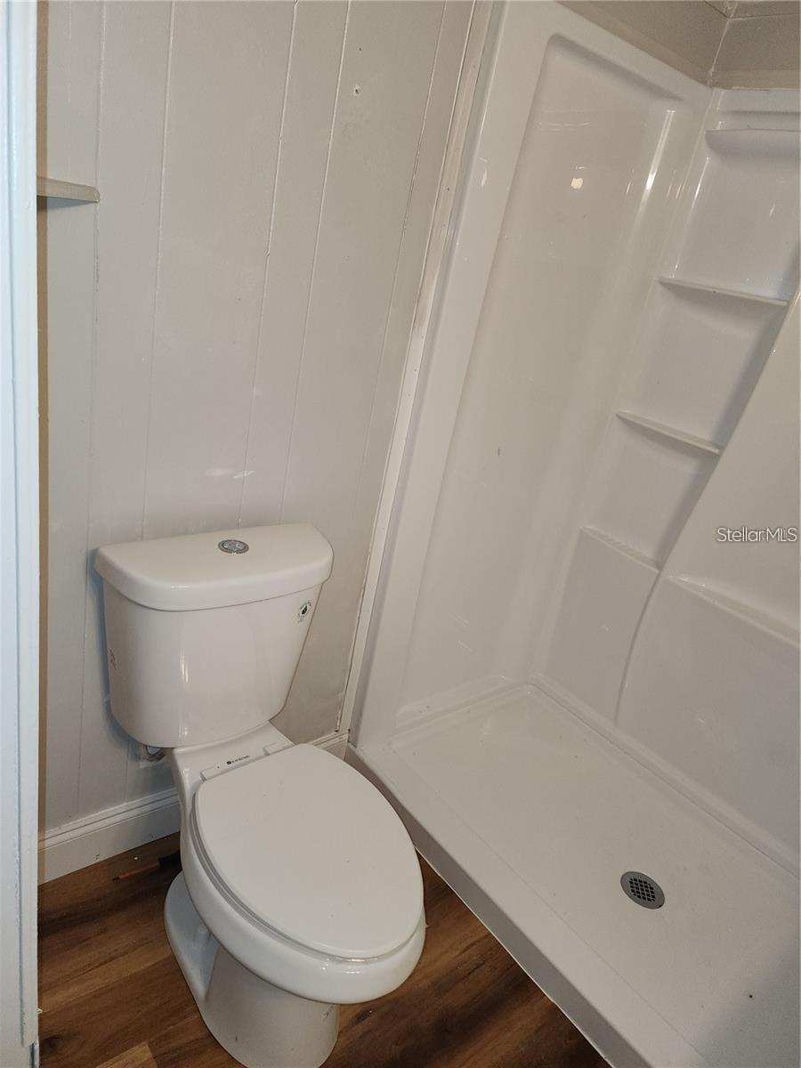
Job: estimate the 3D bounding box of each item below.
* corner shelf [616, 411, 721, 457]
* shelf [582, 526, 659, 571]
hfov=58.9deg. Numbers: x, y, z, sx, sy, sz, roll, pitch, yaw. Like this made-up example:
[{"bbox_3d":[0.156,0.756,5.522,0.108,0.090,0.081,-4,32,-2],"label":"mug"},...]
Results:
[{"bbox_3d":[0.750,-0.277,1.982,0.104,0.027,0.329,-8,29,-39],"label":"corner shelf"},{"bbox_3d":[0.676,0.054,2.167,0.061,0.024,0.285,-8,29,-39],"label":"shelf"}]

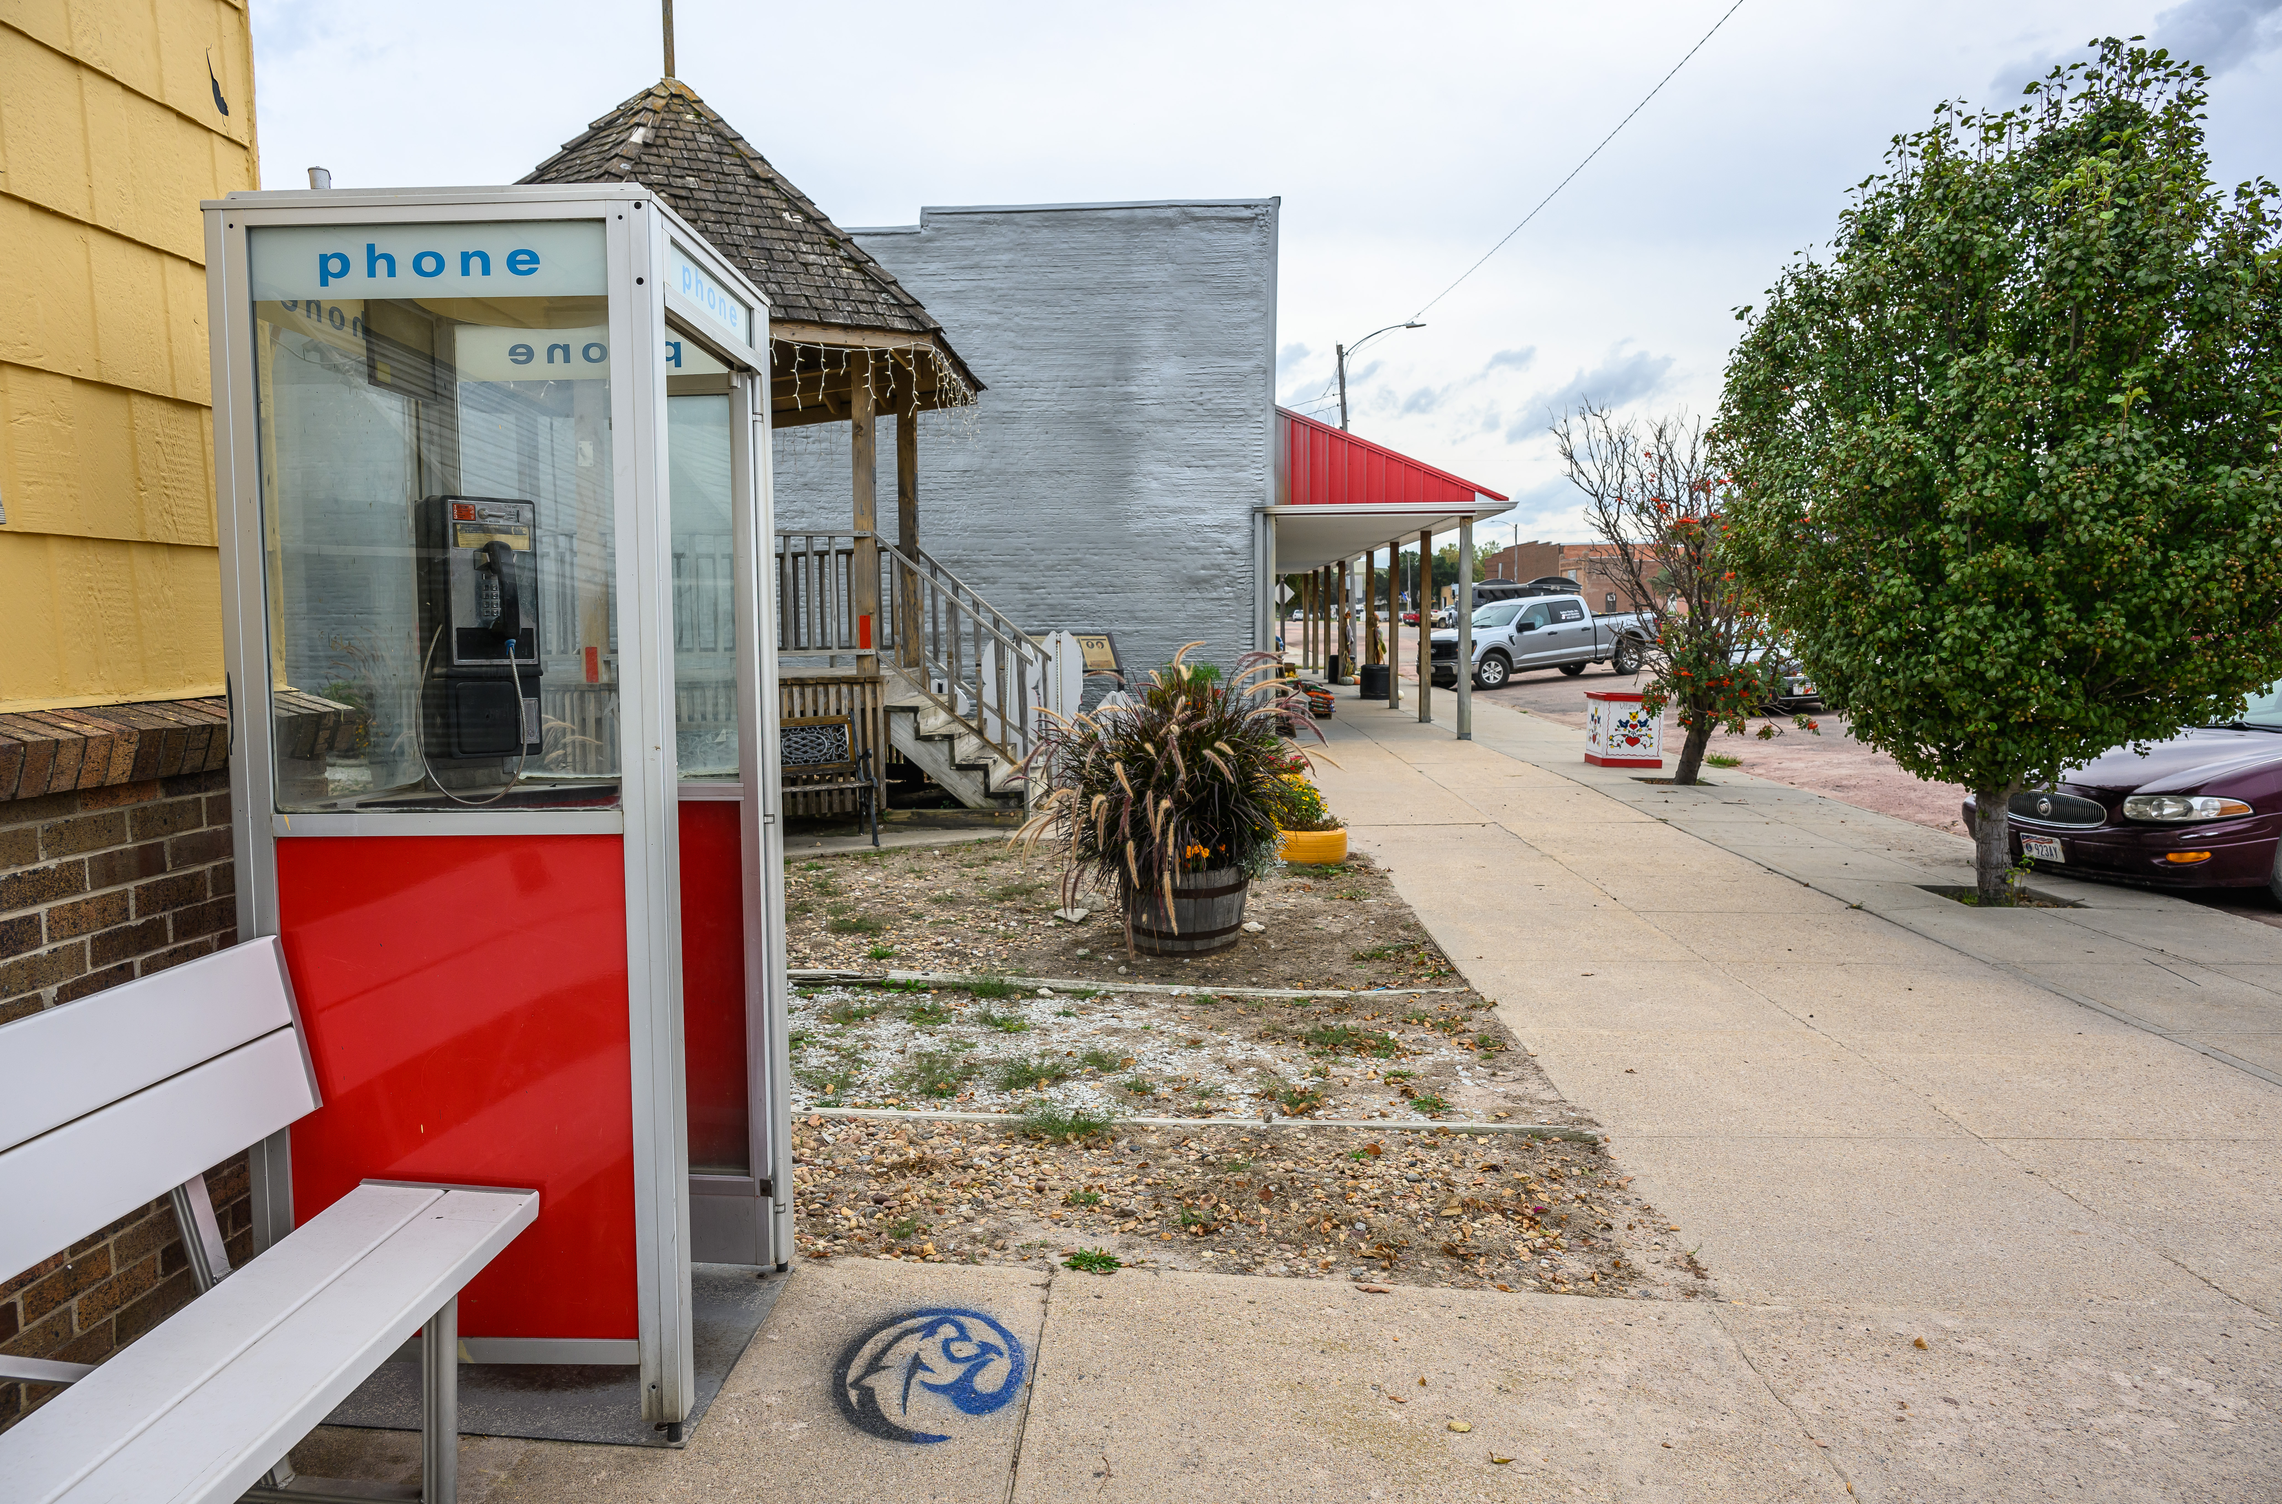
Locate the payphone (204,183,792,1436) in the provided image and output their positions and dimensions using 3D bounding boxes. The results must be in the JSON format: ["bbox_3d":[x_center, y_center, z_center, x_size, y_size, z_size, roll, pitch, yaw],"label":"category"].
[{"bbox_3d":[-1.222,0.105,3.092,0.785,2.256,0.771,0,4,1],"label":"payphone"}]

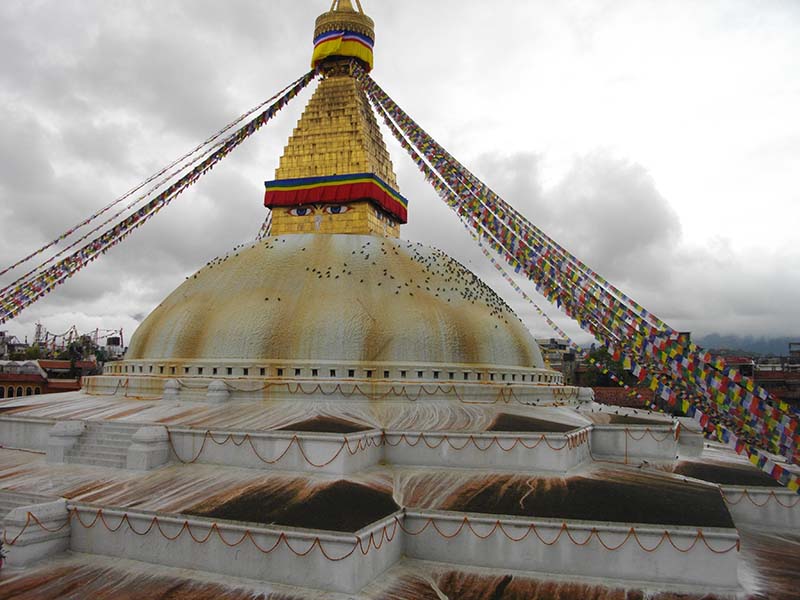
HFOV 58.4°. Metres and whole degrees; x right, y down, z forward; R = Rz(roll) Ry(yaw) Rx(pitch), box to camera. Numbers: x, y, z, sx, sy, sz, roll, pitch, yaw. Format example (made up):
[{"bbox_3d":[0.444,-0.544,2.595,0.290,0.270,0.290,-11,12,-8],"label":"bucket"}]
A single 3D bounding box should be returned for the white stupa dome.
[{"bbox_3d":[-4.260,0.210,53.310,29.600,9.430,29.600,-1,-7,20],"label":"white stupa dome"}]

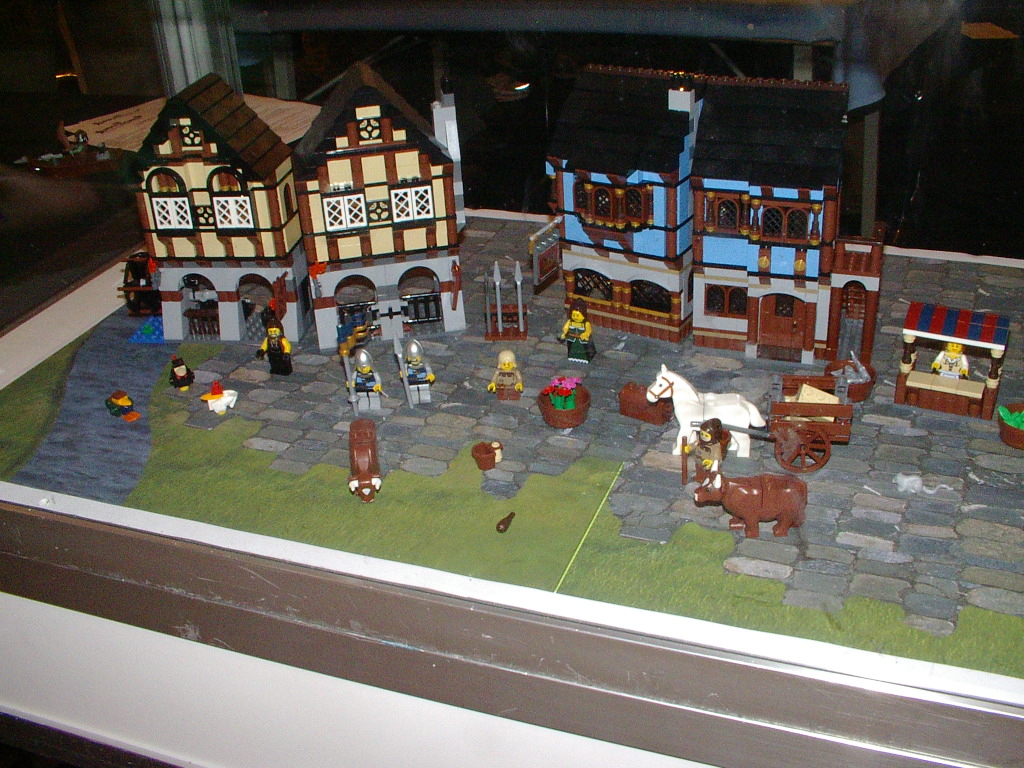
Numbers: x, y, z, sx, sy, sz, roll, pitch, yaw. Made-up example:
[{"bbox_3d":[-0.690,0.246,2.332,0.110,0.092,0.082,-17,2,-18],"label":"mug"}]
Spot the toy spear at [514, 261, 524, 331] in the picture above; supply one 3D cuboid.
[{"bbox_3d":[0.006,-0.067,0.855,0.006,0.062,0.004,0,30,6],"label":"toy spear"}]

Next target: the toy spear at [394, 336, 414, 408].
[{"bbox_3d":[-0.072,-0.007,0.756,0.006,0.057,0.004,-9,29,3],"label":"toy spear"}]

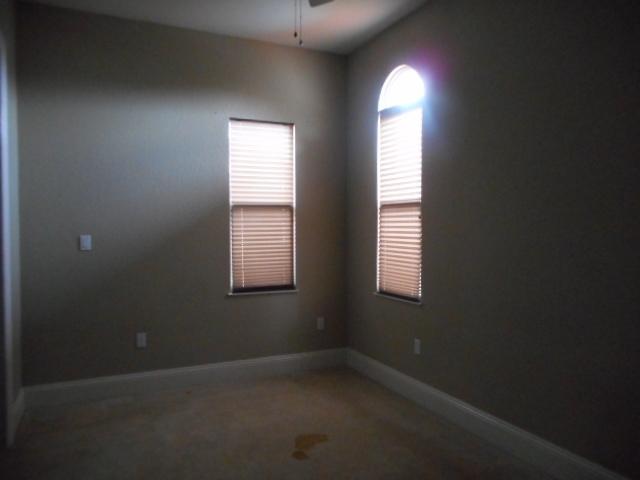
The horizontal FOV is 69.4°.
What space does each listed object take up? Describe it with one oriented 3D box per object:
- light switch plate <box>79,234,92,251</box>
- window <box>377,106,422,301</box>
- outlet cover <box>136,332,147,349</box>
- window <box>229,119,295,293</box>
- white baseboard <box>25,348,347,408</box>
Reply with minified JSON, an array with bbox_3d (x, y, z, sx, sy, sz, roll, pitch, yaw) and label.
[{"bbox_3d":[-1.804,0.023,3.568,0.077,0.117,0.010,-1,1,-25],"label":"light switch plate"},{"bbox_3d":[0.660,-0.304,3.776,0.050,1.550,0.605,-1,1,-25],"label":"window"},{"bbox_3d":[-1.446,0.818,3.749,0.074,0.116,0.010,-1,1,-25],"label":"outlet cover"},{"bbox_3d":[-0.515,-0.299,4.211,0.610,1.530,0.050,-1,1,-25],"label":"window"},{"bbox_3d":[-0.953,1.159,3.981,2.725,0.176,0.017,-1,1,-25],"label":"white baseboard"}]

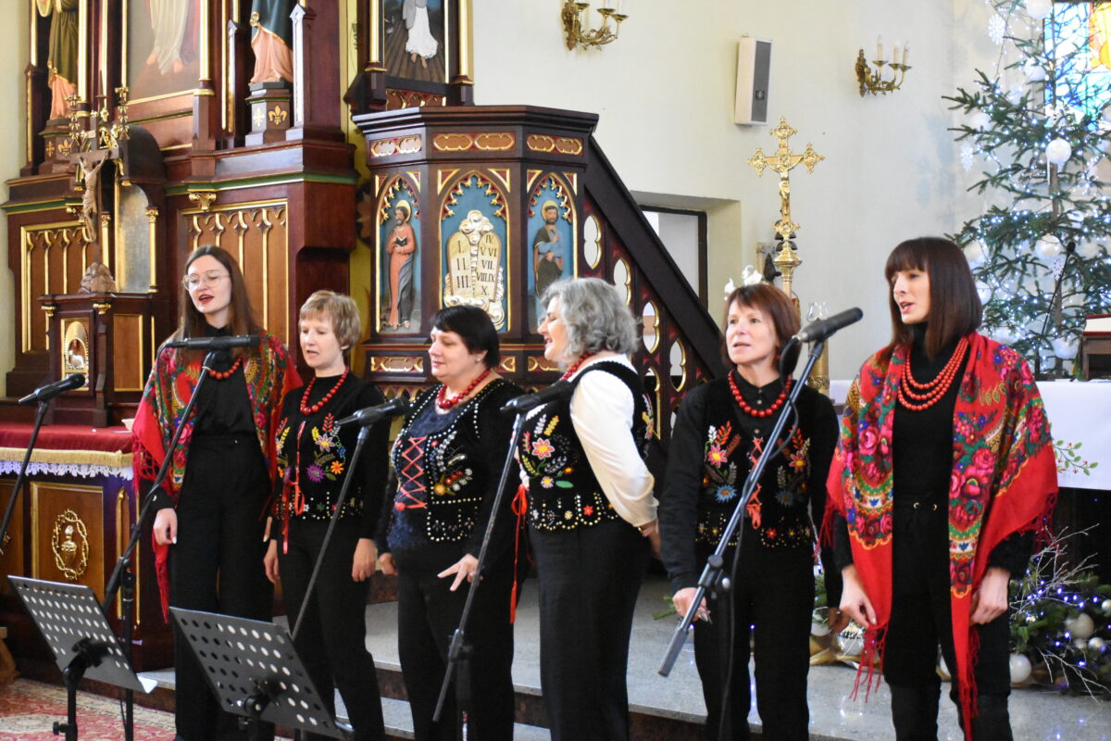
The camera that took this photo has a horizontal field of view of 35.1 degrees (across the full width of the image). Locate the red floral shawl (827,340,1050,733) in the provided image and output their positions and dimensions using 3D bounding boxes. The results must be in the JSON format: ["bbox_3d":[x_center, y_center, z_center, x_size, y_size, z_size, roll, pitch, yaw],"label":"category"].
[{"bbox_3d":[0.980,0.425,4.480,0.560,1.020,0.360,0,0,22],"label":"red floral shawl"}]

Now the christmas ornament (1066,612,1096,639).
[{"bbox_3d":[1.850,0.900,6.200,0.098,0.100,0.098,0,0,0],"label":"christmas ornament"}]

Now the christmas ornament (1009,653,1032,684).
[{"bbox_3d":[1.574,1.015,6.000,0.100,0.104,0.100,0,0,0],"label":"christmas ornament"}]

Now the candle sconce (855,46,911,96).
[{"bbox_3d":[1.965,-1.810,10.480,0.320,0.340,0.330,-1,1,-44],"label":"candle sconce"}]

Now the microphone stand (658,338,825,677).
[{"bbox_3d":[0.380,0.640,4.000,0.600,1.430,0.600,0,0,-18],"label":"microphone stand"}]

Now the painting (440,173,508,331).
[{"bbox_3d":[-0.347,-0.510,7.470,0.290,0.680,0.060,0,0,4],"label":"painting"}]

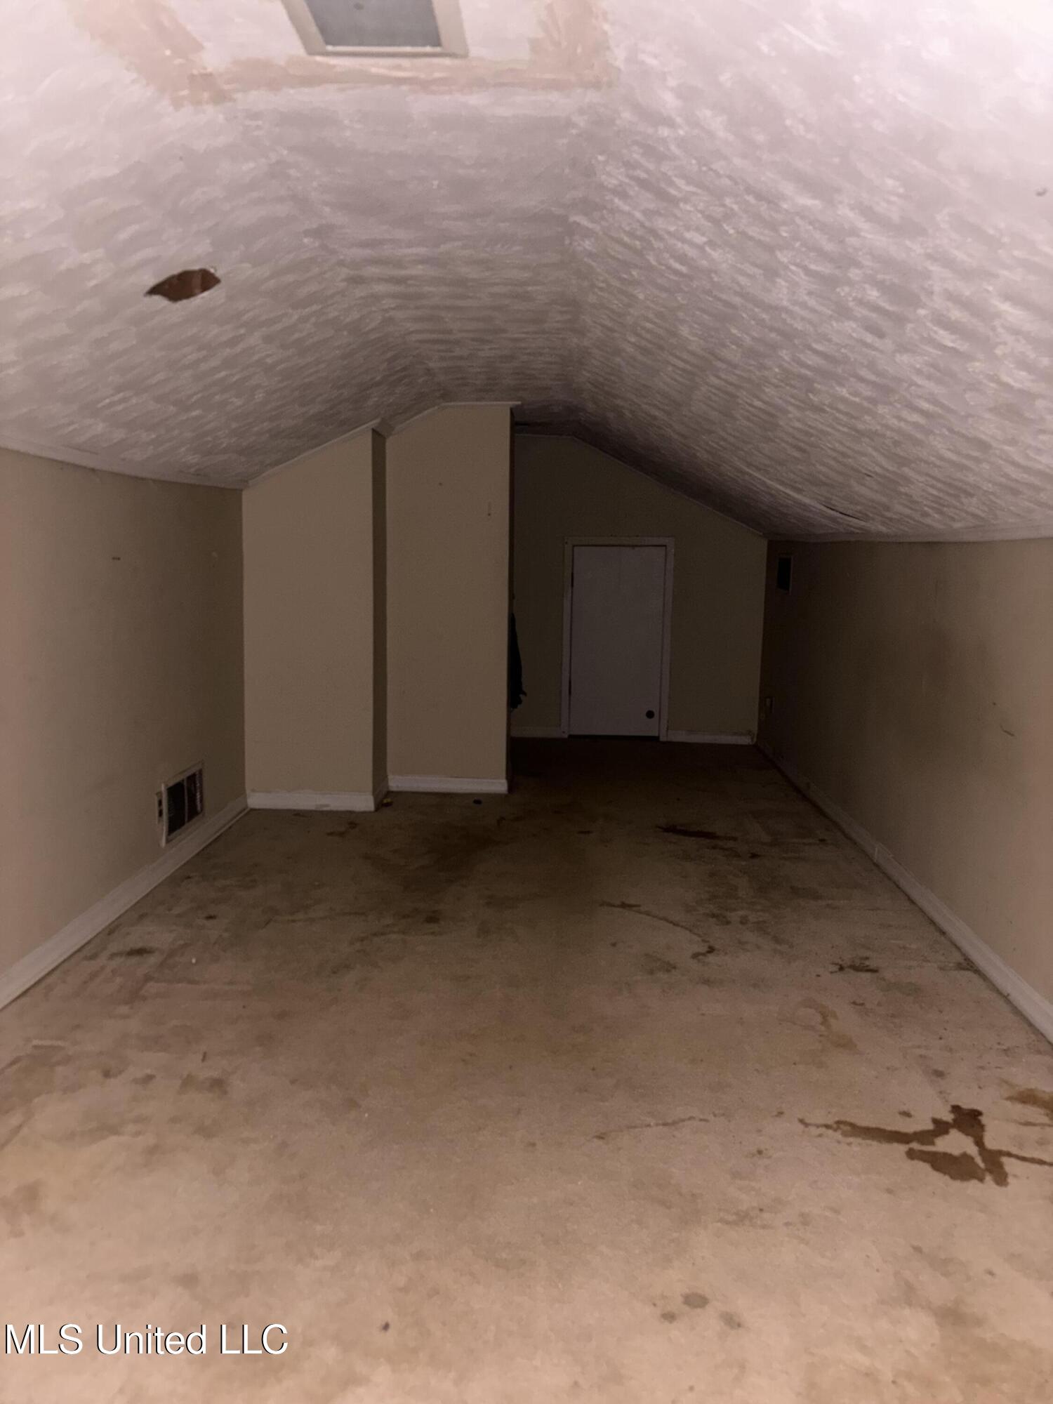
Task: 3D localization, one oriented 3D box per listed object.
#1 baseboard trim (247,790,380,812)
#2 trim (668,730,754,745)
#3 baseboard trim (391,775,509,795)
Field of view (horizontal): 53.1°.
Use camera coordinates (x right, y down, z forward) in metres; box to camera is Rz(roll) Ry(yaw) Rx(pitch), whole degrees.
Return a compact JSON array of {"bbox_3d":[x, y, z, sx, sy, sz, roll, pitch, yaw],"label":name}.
[{"bbox_3d":[-1.040,0.482,5.110,0.618,0.085,0.018,1,8,2],"label":"baseboard trim"},{"bbox_3d":[1.246,0.241,7.122,0.584,0.078,0.018,1,8,2],"label":"trim"},{"bbox_3d":[-0.407,0.433,5.537,0.625,0.084,0.018,1,8,2],"label":"baseboard trim"}]

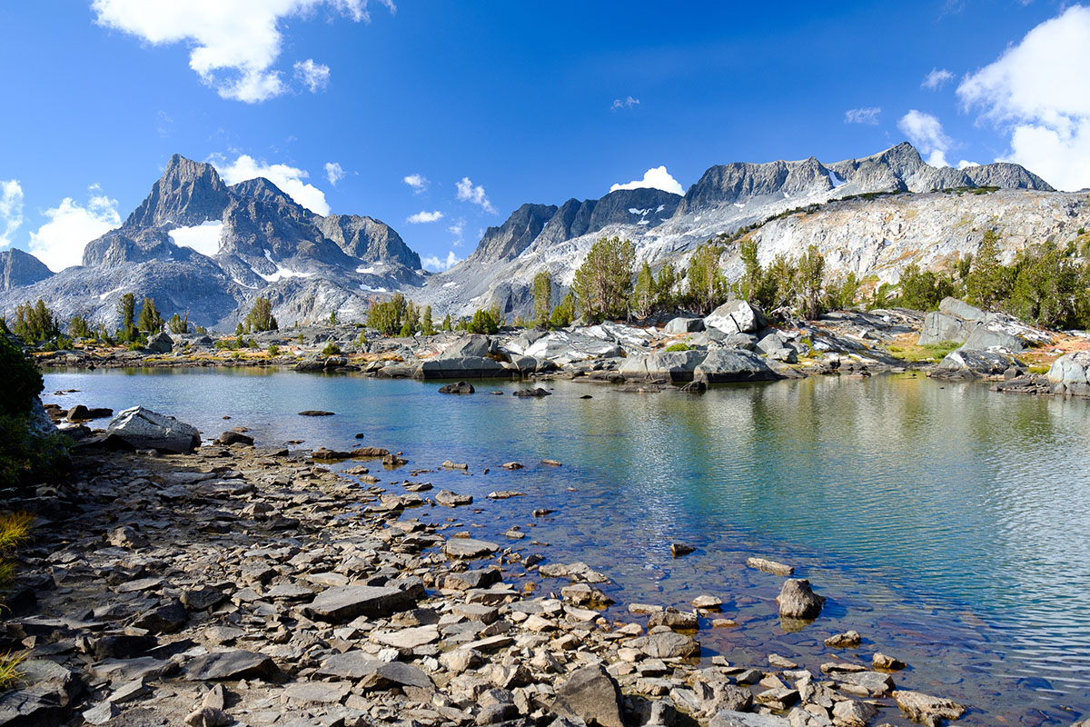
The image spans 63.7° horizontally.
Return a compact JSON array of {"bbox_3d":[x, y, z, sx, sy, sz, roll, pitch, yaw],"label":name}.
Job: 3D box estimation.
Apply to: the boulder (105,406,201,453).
[{"bbox_3d":[-6.461,1.051,14.525,1.309,0.732,0.851,0,1,-11],"label":"boulder"}]

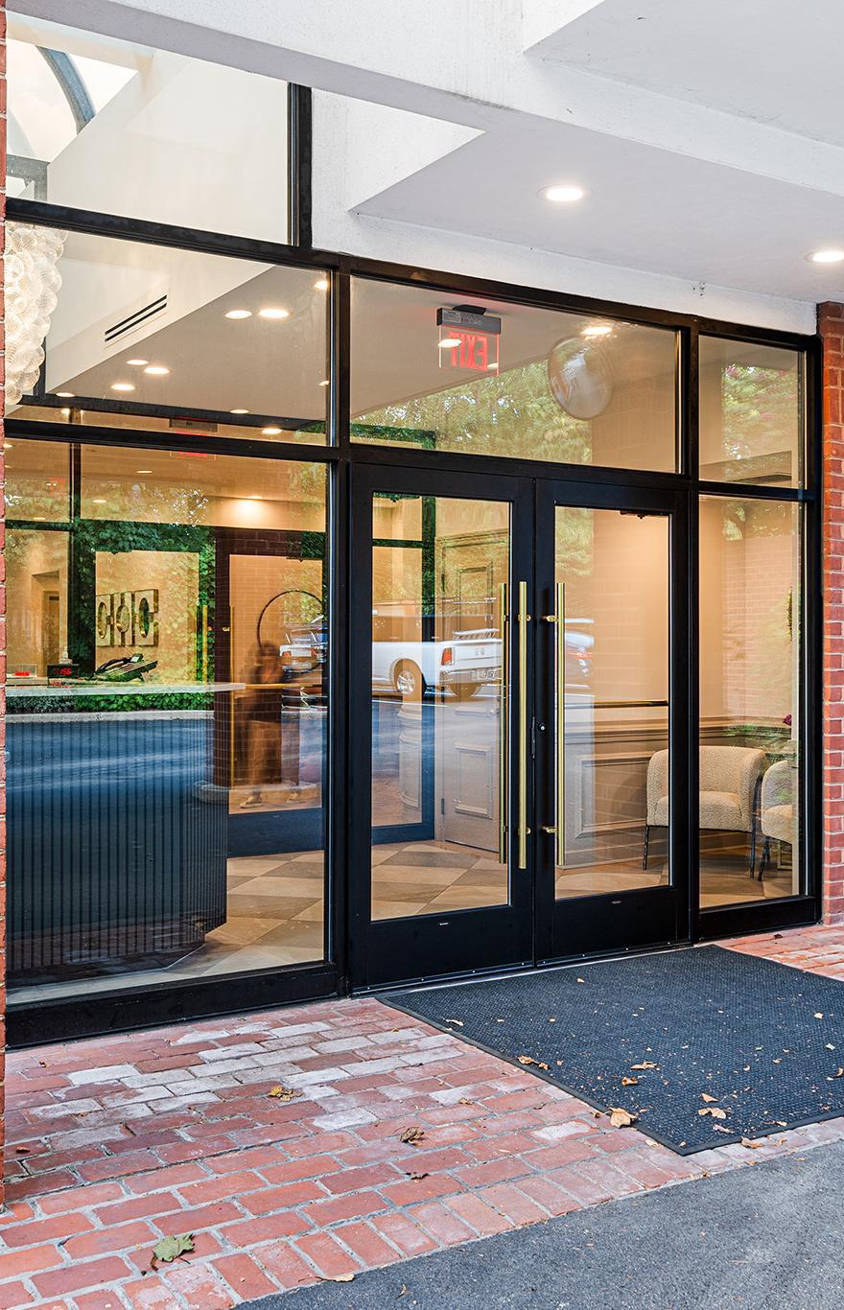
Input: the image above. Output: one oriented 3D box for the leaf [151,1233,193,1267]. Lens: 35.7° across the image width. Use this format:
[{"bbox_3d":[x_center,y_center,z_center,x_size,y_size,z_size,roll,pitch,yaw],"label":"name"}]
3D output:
[{"bbox_3d":[-0.571,1.369,3.020,0.095,0.020,0.125,0,0,-11],"label":"leaf"}]

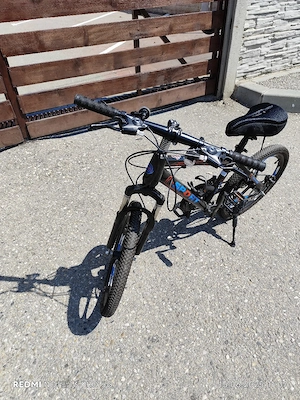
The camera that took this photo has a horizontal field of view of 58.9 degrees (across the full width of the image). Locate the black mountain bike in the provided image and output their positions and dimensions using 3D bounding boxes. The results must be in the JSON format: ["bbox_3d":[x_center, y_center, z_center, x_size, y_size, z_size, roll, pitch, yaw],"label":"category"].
[{"bbox_3d":[0.339,-0.086,1.418,1.540,1.110,0.630,-23,43,-22],"label":"black mountain bike"}]

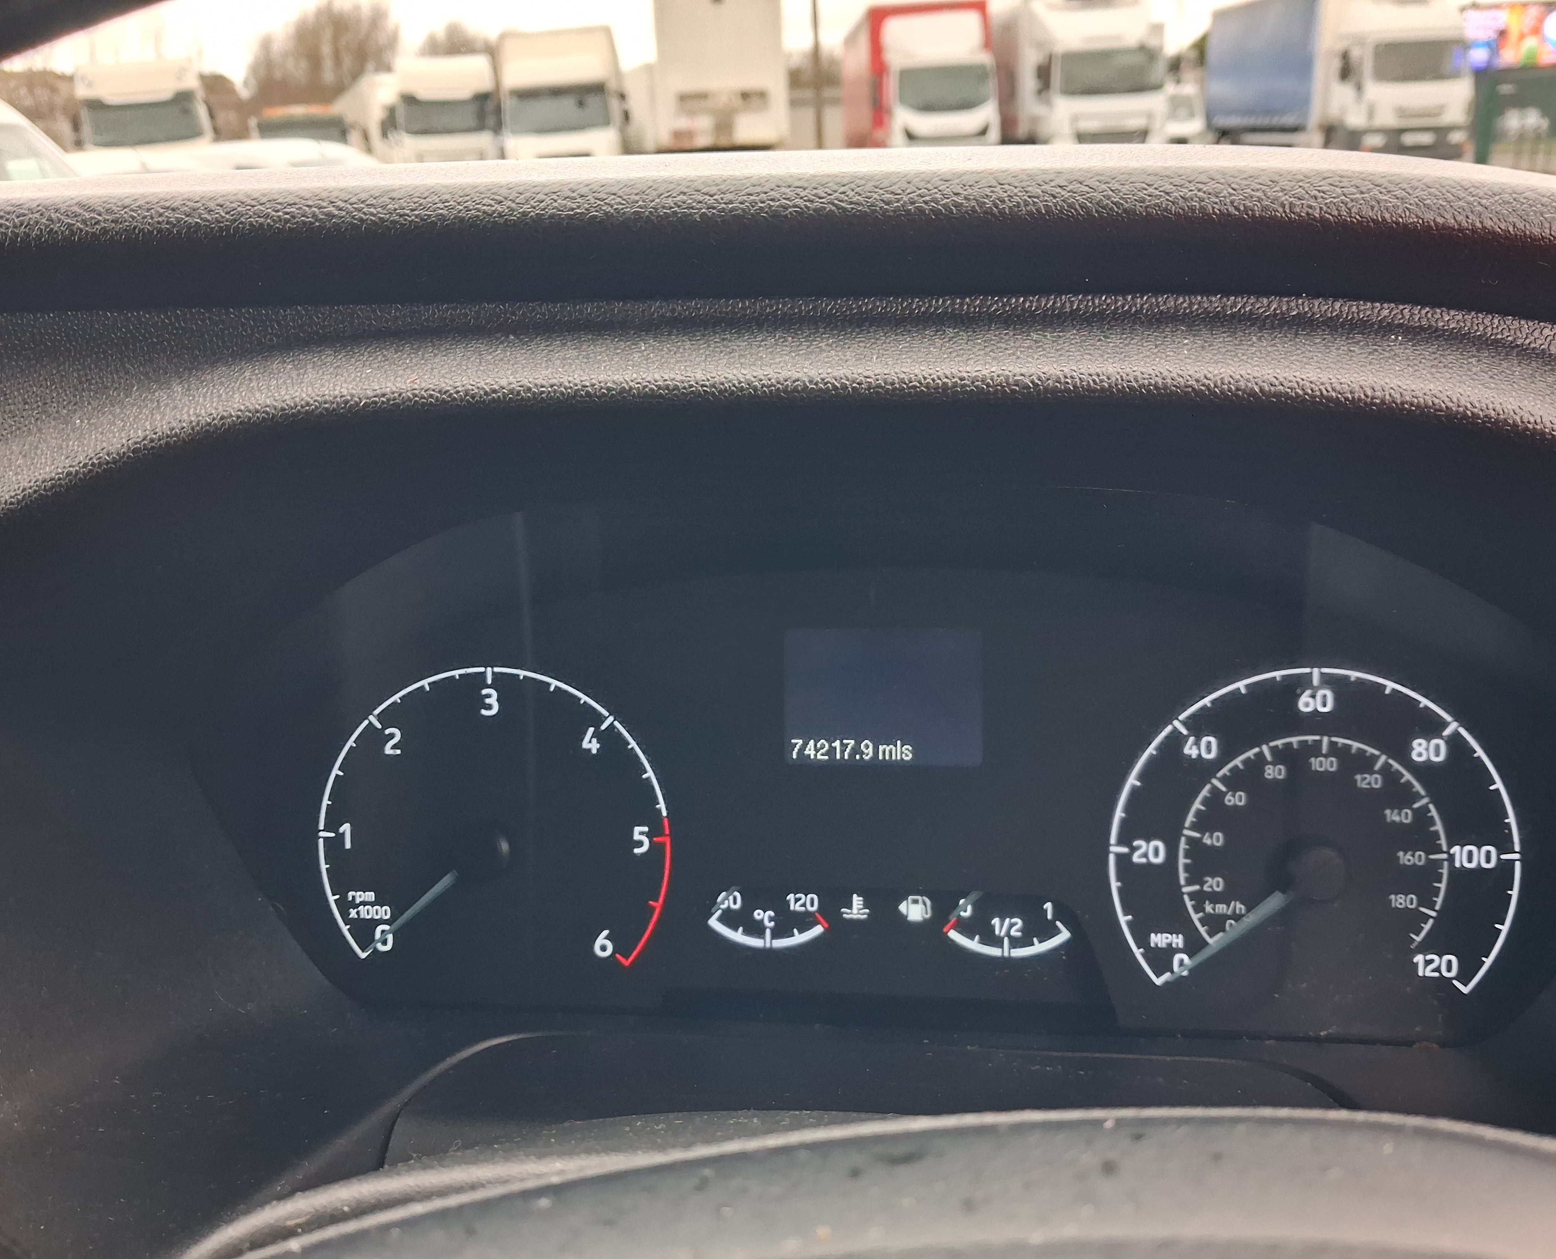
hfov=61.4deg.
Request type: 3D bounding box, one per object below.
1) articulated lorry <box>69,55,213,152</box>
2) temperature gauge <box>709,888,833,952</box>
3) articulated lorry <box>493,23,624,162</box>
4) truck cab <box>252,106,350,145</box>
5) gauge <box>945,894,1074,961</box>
[{"bbox_3d":[-15.036,-11.745,32.323,2.520,3.800,6.100,-10,22,-17],"label":"articulated lorry"},{"bbox_3d":[-0.002,0.075,0.340,0.032,0.016,0.005,0,3,7],"label":"temperature gauge"},{"bbox_3d":[-5.283,-12.527,32.767,2.520,3.950,6.200,-5,21,-6],"label":"articulated lorry"},{"bbox_3d":[-12.932,-13.173,36.971,2.450,2.950,6.800,-7,21,-11],"label":"truck cab"},{"bbox_3d":[0.059,0.075,0.332,0.033,0.017,0.005,0,3,7],"label":"gauge"}]

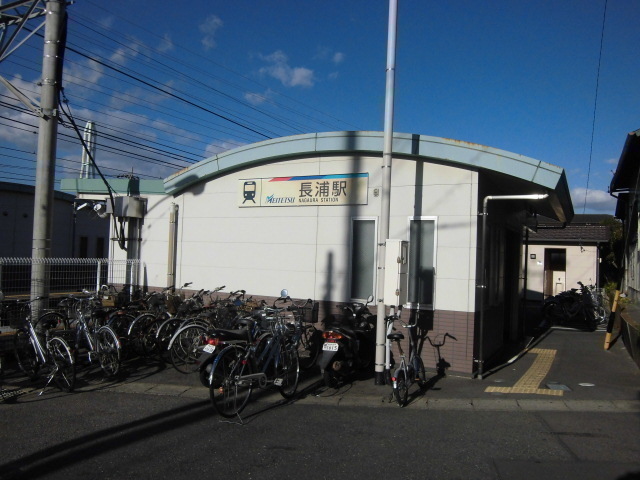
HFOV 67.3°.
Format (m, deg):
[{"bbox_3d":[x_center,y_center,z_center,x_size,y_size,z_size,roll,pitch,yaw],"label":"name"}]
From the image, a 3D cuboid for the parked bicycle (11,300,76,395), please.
[{"bbox_3d":[-3.370,1.226,5.850,1.680,1.000,0.560,0,-3,39],"label":"parked bicycle"}]

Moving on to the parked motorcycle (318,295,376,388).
[{"bbox_3d":[0.400,1.286,6.400,0.680,1.080,1.800,1,-2,26],"label":"parked motorcycle"}]

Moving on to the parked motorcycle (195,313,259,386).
[{"bbox_3d":[-0.880,1.253,6.030,0.660,1.030,1.800,0,-3,39],"label":"parked motorcycle"}]

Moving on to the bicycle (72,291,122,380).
[{"bbox_3d":[-3.050,1.249,6.480,1.700,1.000,0.560,0,-3,43],"label":"bicycle"}]

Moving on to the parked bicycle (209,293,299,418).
[{"bbox_3d":[-0.600,1.207,5.030,0.570,1.090,1.730,1,-2,28],"label":"parked bicycle"}]

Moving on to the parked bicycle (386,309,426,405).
[{"bbox_3d":[1.080,1.311,5.620,0.520,1.020,1.420,1,-2,22],"label":"parked bicycle"}]

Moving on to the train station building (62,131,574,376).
[{"bbox_3d":[-0.057,0.204,11.015,10.050,3.560,6.200,1,-2,27],"label":"train station building"}]

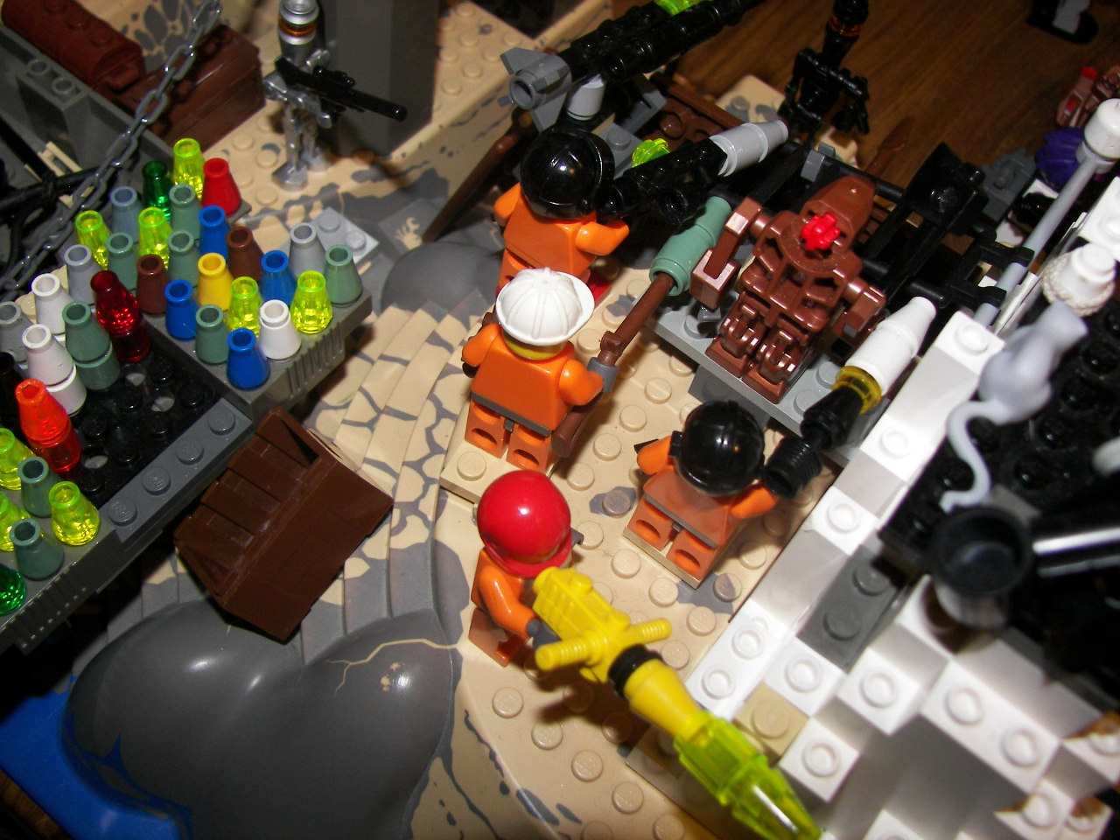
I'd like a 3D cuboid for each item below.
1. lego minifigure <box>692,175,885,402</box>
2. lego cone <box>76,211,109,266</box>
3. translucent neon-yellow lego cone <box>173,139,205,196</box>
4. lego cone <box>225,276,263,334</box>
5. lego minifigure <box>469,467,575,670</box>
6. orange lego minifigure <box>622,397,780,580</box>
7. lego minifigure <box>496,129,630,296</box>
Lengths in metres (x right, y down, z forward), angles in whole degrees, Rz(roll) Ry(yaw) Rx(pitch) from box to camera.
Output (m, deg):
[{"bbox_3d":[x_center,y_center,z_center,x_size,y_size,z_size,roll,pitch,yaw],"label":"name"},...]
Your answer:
[{"bbox_3d":[0.037,-0.021,0.189,0.029,0.044,0.016,37,61,13],"label":"lego minifigure"},{"bbox_3d":[-0.083,-0.032,0.206,0.008,0.011,0.008,37,61,13],"label":"lego cone"},{"bbox_3d":[-0.071,-0.048,0.224,0.008,0.011,0.008,4,59,-6],"label":"translucent neon-yellow lego cone"},{"bbox_3d":[-0.055,-0.021,0.205,0.008,0.010,0.008,4,59,-7],"label":"lego cone"},{"bbox_3d":[-0.003,0.022,0.173,0.015,0.041,0.019,35,60,16],"label":"lego minifigure"},{"bbox_3d":[0.023,0.010,0.181,0.023,0.041,0.015,37,63,13],"label":"orange lego minifigure"},{"bbox_3d":[0.001,-0.034,0.203,0.024,0.042,0.015,37,61,13],"label":"lego minifigure"}]

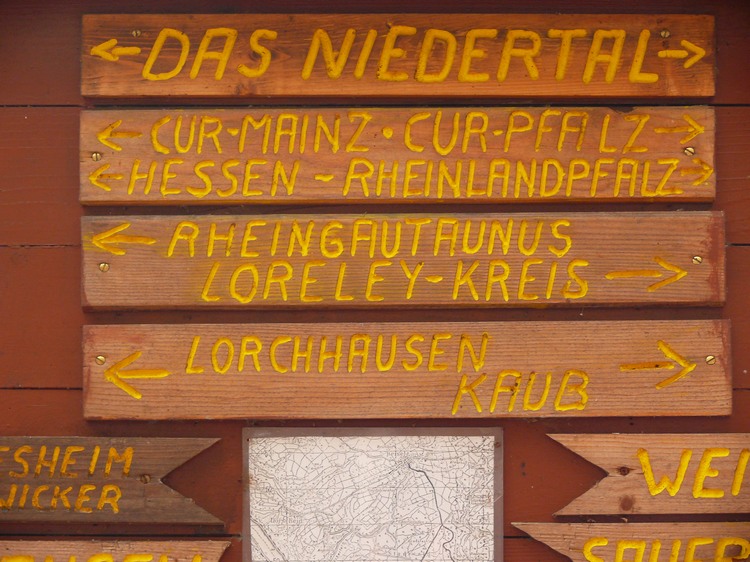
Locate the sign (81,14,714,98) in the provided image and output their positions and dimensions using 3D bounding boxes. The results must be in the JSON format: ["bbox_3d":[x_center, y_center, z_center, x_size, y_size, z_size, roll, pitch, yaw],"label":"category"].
[{"bbox_3d":[0.021,-0.200,2.442,0.568,0.077,0.020,0,-14,1],"label":"sign"}]

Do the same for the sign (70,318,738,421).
[{"bbox_3d":[0.028,0.080,2.369,0.564,0.084,0.020,0,-15,1],"label":"sign"}]

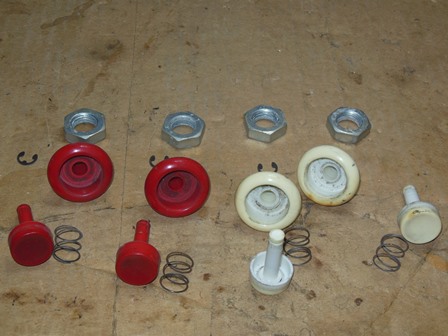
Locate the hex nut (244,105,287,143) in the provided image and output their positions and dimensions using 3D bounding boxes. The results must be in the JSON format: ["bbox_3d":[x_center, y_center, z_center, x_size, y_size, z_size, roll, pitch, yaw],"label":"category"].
[{"bbox_3d":[0.025,-0.027,0.451,0.027,0.009,0.024,13,48,10],"label":"hex nut"}]

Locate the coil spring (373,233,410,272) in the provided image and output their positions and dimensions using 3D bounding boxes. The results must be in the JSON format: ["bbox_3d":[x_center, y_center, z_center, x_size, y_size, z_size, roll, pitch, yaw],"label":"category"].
[{"bbox_3d":[0.087,0.044,0.381,0.013,0.013,0.014,26,52,21],"label":"coil spring"}]

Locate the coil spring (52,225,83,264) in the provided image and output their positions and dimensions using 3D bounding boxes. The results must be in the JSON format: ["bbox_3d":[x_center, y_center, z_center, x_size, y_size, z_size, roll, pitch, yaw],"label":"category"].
[{"bbox_3d":[-0.081,0.039,0.381,0.015,0.015,0.015,-1,47,-3],"label":"coil spring"}]

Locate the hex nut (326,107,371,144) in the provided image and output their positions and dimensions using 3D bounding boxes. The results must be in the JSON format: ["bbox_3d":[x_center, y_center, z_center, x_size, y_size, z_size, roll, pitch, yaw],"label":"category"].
[{"bbox_3d":[0.076,-0.027,0.452,0.027,0.009,0.024,12,48,8],"label":"hex nut"}]

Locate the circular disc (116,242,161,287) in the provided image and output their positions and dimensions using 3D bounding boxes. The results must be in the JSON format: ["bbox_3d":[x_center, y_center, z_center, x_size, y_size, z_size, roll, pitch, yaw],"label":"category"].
[{"bbox_3d":[-0.043,0.048,0.367,0.021,0.021,0.011,0,32,-1],"label":"circular disc"}]

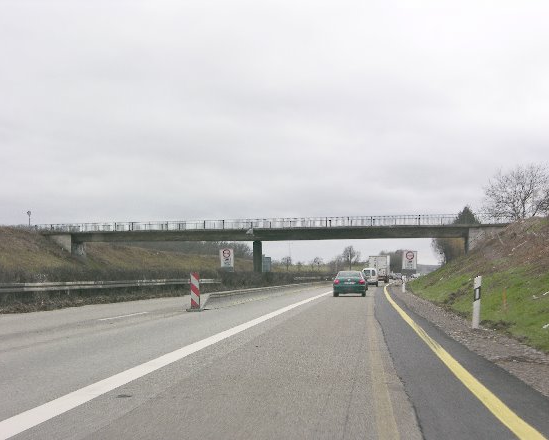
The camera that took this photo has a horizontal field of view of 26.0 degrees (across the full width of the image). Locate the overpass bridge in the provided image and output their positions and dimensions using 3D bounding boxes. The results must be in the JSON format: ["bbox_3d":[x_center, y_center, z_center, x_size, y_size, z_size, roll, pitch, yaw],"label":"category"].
[{"bbox_3d":[-2.500,3.350,123.400,58.500,6.500,6.300,-2,-3,35],"label":"overpass bridge"}]

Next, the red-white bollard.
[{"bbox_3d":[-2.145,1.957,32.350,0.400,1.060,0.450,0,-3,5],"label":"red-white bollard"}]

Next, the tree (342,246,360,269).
[{"bbox_3d":[20.492,10.381,320.000,4.900,6.600,4.900,0,-3,0],"label":"tree"}]

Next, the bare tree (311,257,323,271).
[{"bbox_3d":[10.870,11.000,300.000,3.200,3.700,3.200,0,-3,0],"label":"bare tree"}]

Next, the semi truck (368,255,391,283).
[{"bbox_3d":[16.000,7.420,178.500,2.550,3.950,15.300,0,-3,7],"label":"semi truck"}]

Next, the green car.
[{"bbox_3d":[4.240,3.460,64.500,1.720,1.420,4.450,0,-3,7],"label":"green car"}]

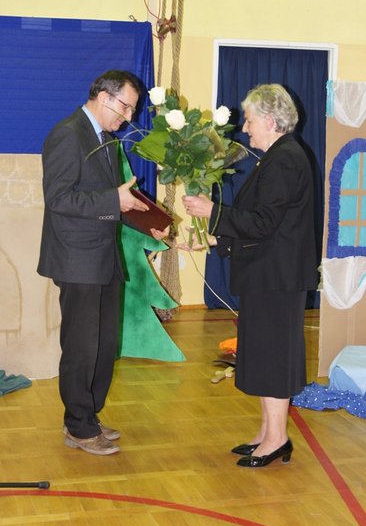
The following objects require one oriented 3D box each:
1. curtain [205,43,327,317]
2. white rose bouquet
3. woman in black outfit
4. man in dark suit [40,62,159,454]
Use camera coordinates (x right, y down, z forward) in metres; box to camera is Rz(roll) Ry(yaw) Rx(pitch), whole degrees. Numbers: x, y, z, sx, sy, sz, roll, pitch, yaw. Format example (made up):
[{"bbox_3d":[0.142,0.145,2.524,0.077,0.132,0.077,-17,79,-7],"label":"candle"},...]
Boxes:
[{"bbox_3d":[0.682,-0.630,7.938,1.000,2.030,0.140,-1,9,-16],"label":"curtain"},{"bbox_3d":[0.032,-0.408,4.420,0.460,0.660,0.380,-4,9,1],"label":"white rose bouquet"},{"bbox_3d":[0.310,0.062,4.506,0.570,1.670,0.500,0,9,-12],"label":"woman in black outfit"},{"bbox_3d":[-0.373,-0.002,4.625,0.540,1.725,0.520,4,9,14],"label":"man in dark suit"}]

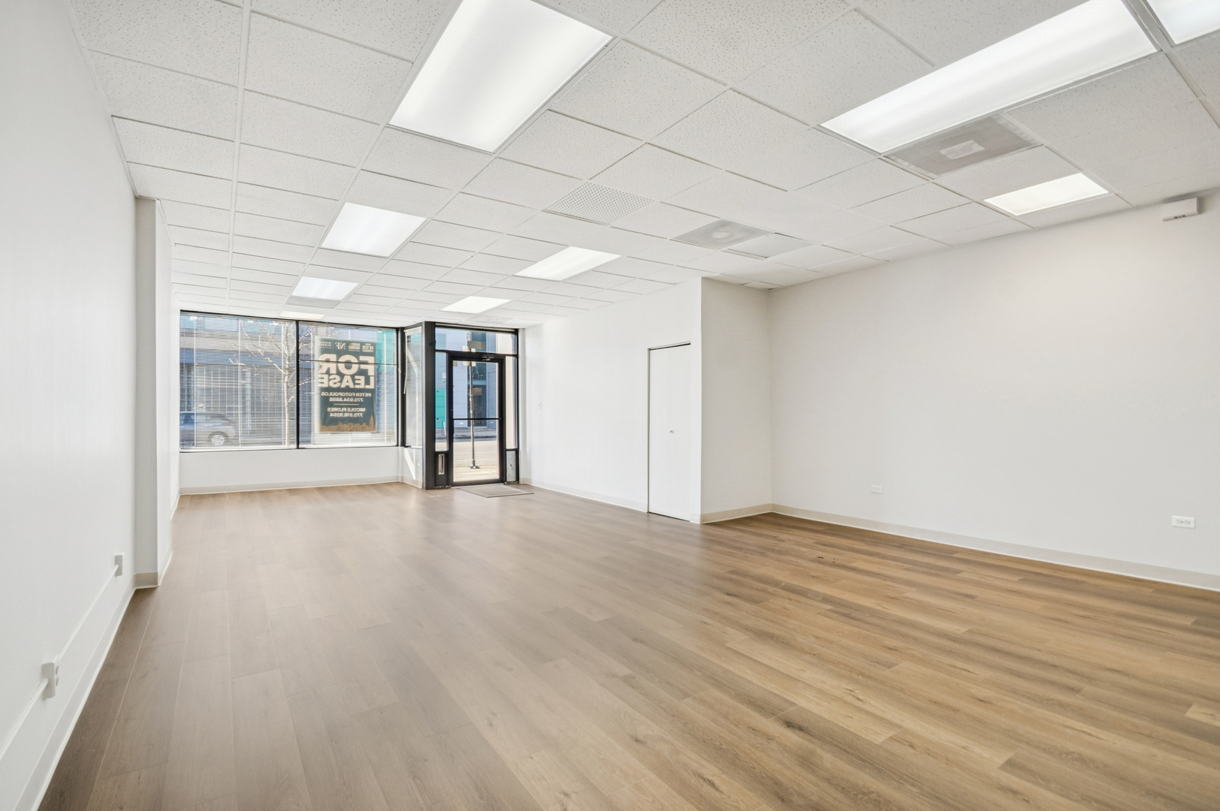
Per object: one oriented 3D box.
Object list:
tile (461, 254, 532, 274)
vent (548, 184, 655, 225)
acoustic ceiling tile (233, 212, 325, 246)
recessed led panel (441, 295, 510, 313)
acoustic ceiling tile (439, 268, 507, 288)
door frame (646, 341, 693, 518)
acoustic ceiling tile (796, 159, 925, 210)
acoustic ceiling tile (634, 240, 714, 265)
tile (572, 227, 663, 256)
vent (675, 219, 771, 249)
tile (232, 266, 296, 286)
[{"bbox_3d":[-1.174,-1.462,5.206,0.600,0.025,0.600,0,-1,-35],"label":"tile"},{"bbox_3d":[-0.082,-1.500,3.763,0.600,0.030,0.600,0,-1,-35],"label":"vent"},{"bbox_3d":[-2.641,-1.403,4.050,0.600,0.020,0.600,-1,1,-35],"label":"acoustic ceiling tile"},{"bbox_3d":[-1.870,-1.403,7.017,0.590,0.050,1.190,0,-1,-34],"label":"recessed led panel"},{"bbox_3d":[-1.521,-1.423,5.611,0.600,0.020,0.600,-1,1,-35],"label":"acoustic ceiling tile"},{"bbox_3d":[0.732,0.315,6.150,0.120,2.021,0.768,0,-1,-35],"label":"door frame"},{"bbox_3d":[1.690,-1.496,3.444,0.600,0.020,0.600,0,-1,-34],"label":"acoustic ceiling tile"},{"bbox_3d":[0.613,-1.481,4.910,0.600,0.025,0.600,0,-1,-35],"label":"acoustic ceiling tile"},{"bbox_3d":[0.078,-1.434,4.452,0.600,0.020,0.600,-1,1,-35],"label":"tile"},{"bbox_3d":[0.972,-1.473,4.388,0.600,0.030,0.600,0,-1,-34],"label":"vent"},{"bbox_3d":[-3.894,-1.447,5.727,0.600,0.022,0.600,0,-1,-34],"label":"tile"}]

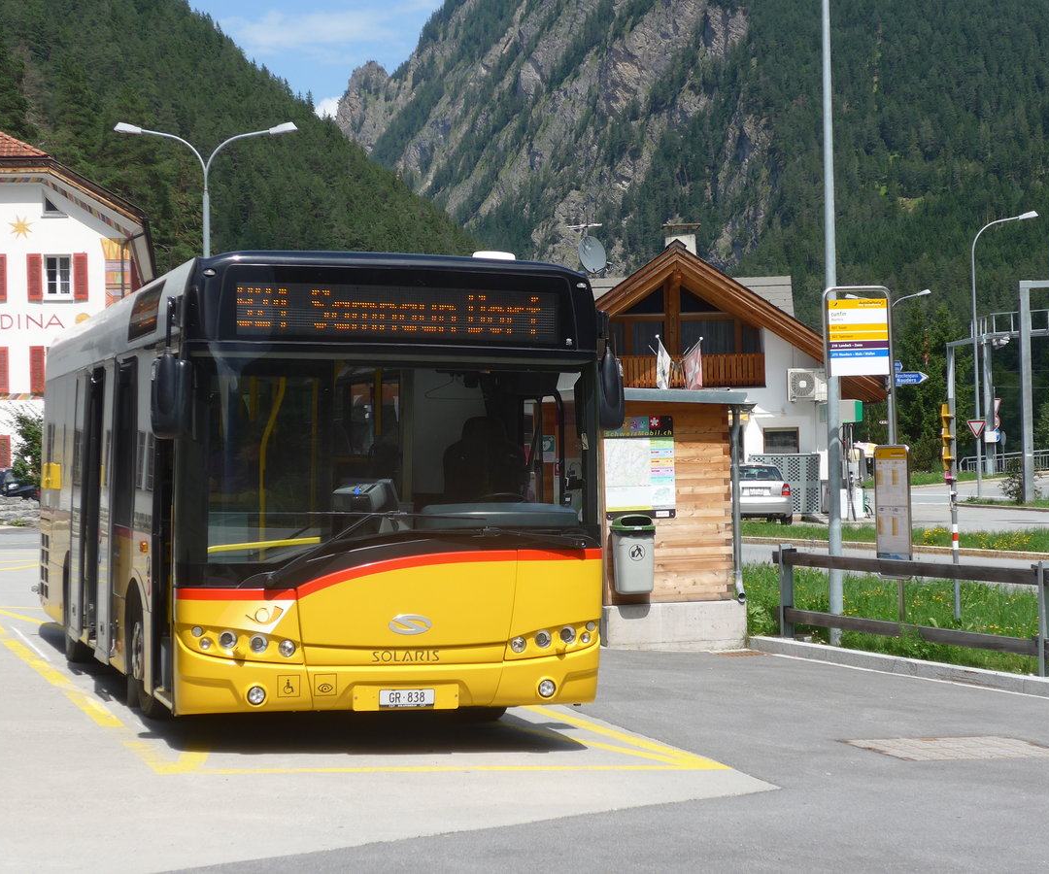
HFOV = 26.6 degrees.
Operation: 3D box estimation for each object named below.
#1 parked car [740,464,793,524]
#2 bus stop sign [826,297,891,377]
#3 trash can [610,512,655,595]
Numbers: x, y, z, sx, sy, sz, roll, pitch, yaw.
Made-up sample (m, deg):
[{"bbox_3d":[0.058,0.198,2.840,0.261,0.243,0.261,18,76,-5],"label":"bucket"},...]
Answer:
[{"bbox_3d":[5.319,1.347,53.819,1.750,1.440,4.500,-1,0,-2],"label":"parked car"},{"bbox_3d":[2.921,-0.869,19.400,0.570,0.680,0.060,-3,0,-8],"label":"bus stop sign"},{"bbox_3d":[0.980,1.059,20.100,0.420,0.730,0.330,-1,0,-15],"label":"trash can"}]

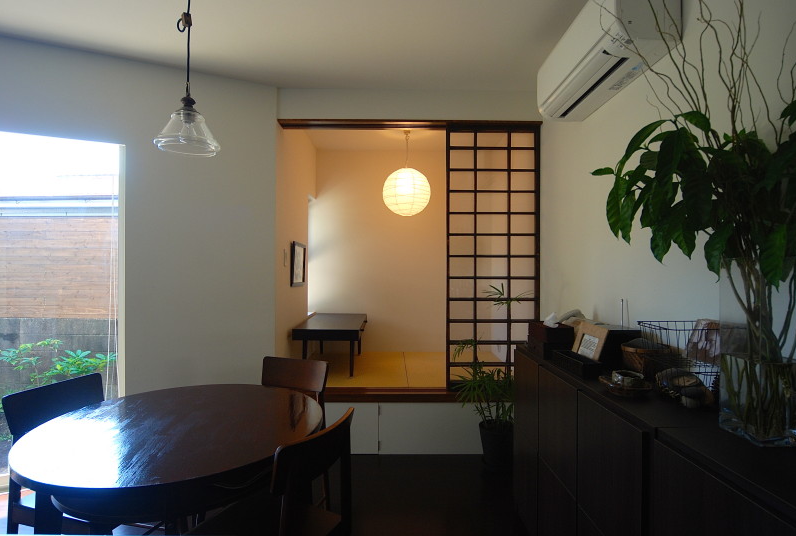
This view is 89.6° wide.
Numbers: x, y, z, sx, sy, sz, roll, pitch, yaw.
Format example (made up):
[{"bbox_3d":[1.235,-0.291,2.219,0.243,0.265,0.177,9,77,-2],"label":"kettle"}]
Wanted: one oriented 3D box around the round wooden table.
[{"bbox_3d":[-0.840,0.956,1.595,1.014,0.700,1.014,0,0,0],"label":"round wooden table"}]

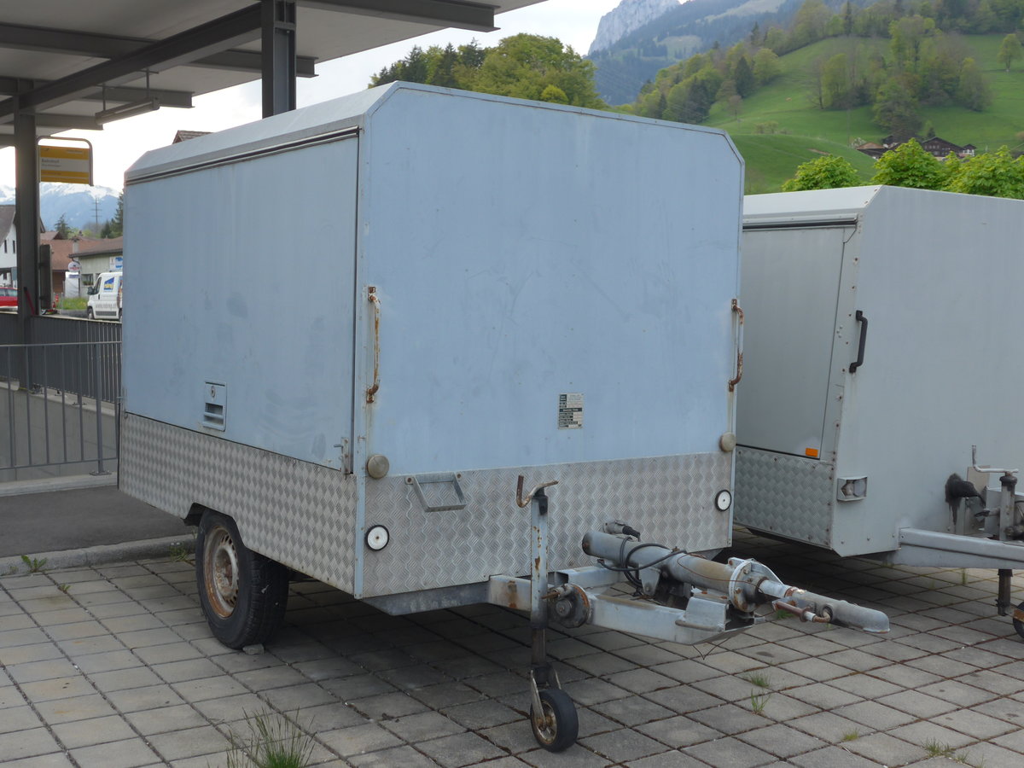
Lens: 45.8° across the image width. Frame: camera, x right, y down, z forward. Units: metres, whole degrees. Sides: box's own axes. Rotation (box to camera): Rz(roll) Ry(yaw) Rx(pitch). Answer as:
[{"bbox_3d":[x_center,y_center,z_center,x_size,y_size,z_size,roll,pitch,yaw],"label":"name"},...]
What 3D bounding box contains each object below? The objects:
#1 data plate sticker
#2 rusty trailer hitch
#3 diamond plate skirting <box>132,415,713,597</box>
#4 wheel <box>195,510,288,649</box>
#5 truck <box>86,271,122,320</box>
[{"bbox_3d":[0.227,0.103,4.628,0.120,0.136,0.003,-1,5,-35],"label":"data plate sticker"},{"bbox_3d":[0.599,0.815,4.026,0.770,0.900,1.510,-1,5,-35],"label":"rusty trailer hitch"},{"bbox_3d":[-0.532,0.421,5.703,1.790,0.409,2.579,-1,5,-35],"label":"diamond plate skirting"},{"bbox_3d":[-1.177,0.810,5.265,0.185,0.655,0.655,-1,5,-35],"label":"wheel"},{"bbox_3d":[-16.550,-3.750,52.400,2.050,2.270,5.200,-3,6,-44],"label":"truck"}]

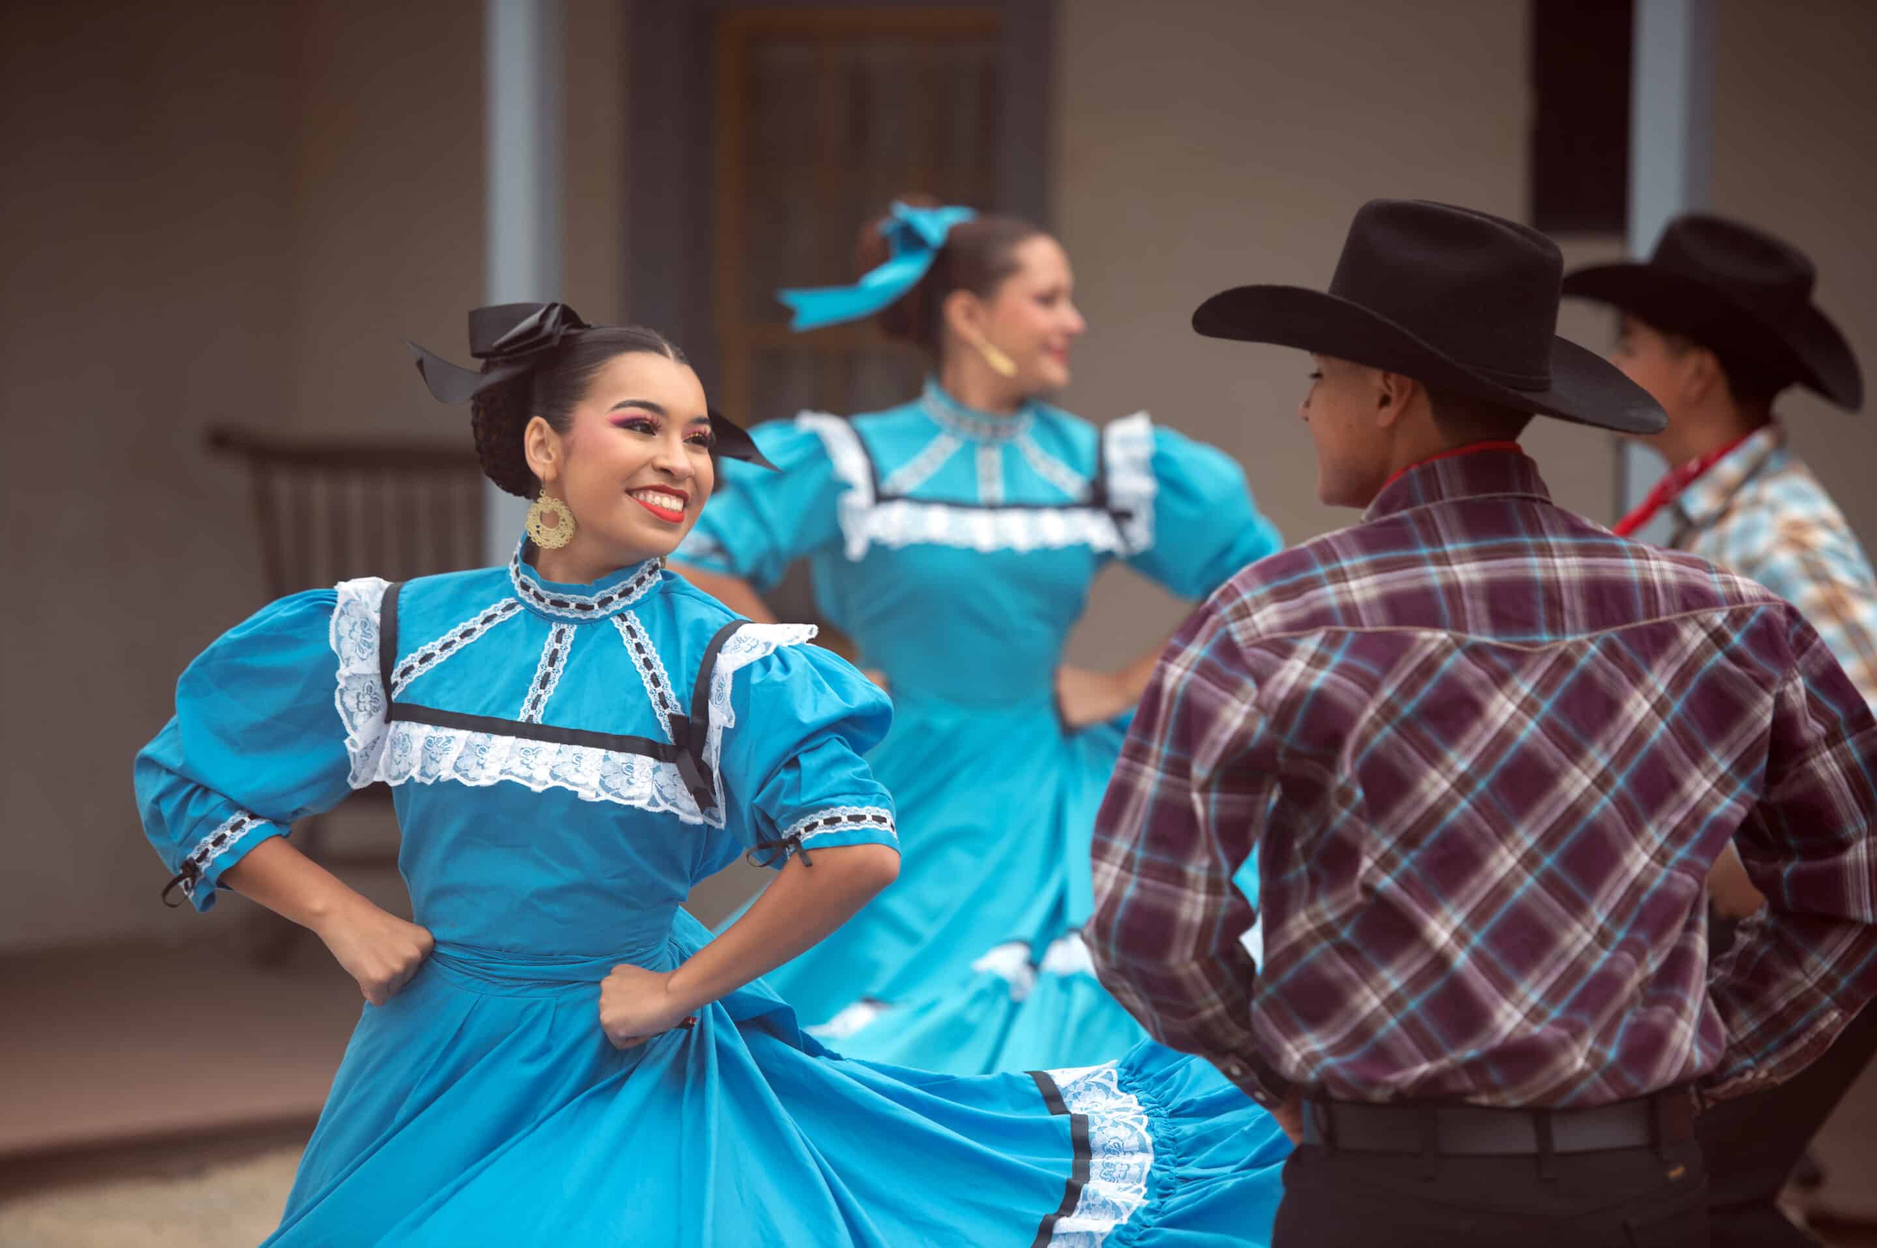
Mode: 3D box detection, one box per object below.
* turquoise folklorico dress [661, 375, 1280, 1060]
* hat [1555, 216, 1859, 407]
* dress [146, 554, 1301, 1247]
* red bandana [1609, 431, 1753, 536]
[{"bbox_3d":[0.067,0.300,10.800,1.050,1.220,0.850,0,4,-3],"label":"turquoise folklorico dress"},{"bbox_3d":[0.928,-0.378,9.800,0.380,0.170,0.320,19,7,20],"label":"hat"},{"bbox_3d":[-0.239,0.510,8.000,1.200,1.200,0.850,1,4,13],"label":"dress"},{"bbox_3d":[0.873,-0.161,9.800,0.210,0.160,0.160,1,4,21],"label":"red bandana"}]

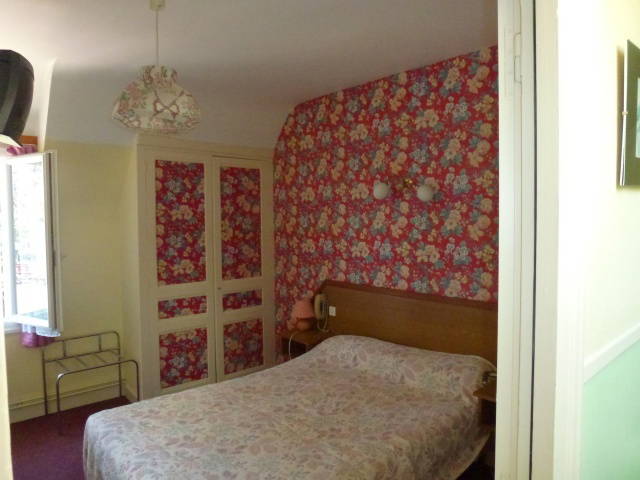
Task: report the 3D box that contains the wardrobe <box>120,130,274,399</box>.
[{"bbox_3d":[-1.096,0.235,4.214,1.375,2.242,0.387,-2,3,-43],"label":"wardrobe"}]

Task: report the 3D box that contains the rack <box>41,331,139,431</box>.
[{"bbox_3d":[-1.801,1.087,3.508,0.595,0.604,0.438,-2,3,-43],"label":"rack"}]

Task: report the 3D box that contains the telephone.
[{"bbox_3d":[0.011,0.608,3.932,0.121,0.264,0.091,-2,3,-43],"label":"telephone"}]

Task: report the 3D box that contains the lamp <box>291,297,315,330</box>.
[{"bbox_3d":[-0.154,0.674,3.957,0.199,0.284,0.199,0,2,0],"label":"lamp"}]

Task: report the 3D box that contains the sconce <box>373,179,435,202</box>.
[{"bbox_3d":[0.614,-0.372,3.272,0.145,0.181,0.513,-2,3,-43],"label":"sconce"}]

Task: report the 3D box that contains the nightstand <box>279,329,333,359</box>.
[{"bbox_3d":[-0.098,0.916,3.892,0.370,0.196,0.370,-2,3,-43],"label":"nightstand"}]

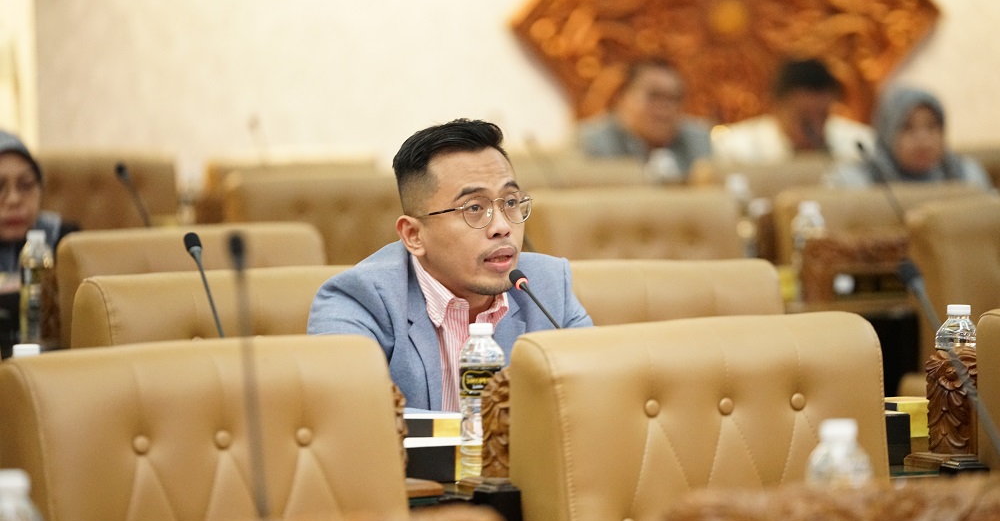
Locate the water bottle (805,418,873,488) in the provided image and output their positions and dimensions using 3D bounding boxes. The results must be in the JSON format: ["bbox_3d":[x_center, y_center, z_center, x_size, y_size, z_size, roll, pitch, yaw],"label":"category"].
[{"bbox_3d":[0.355,0.277,5.805,0.063,0.220,0.063,-2,3,-30],"label":"water bottle"}]

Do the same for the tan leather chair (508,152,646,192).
[{"bbox_3d":[0.273,0.217,14.410,0.580,0.970,0.620,-2,3,-33],"label":"tan leather chair"}]

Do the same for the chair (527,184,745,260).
[{"bbox_3d":[0.387,0.376,11.674,0.580,1.050,0.640,-2,3,-27],"label":"chair"}]

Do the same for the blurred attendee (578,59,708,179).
[{"bbox_3d":[0.507,0.022,16.070,0.520,1.200,0.750,-1,3,-28],"label":"blurred attendee"}]

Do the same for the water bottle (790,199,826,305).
[{"bbox_3d":[0.649,-0.020,11.650,0.064,0.214,0.064,-2,3,-33],"label":"water bottle"}]

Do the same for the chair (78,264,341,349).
[{"bbox_3d":[-0.296,0.544,8.477,0.580,1.050,0.640,-2,3,-29],"label":"chair"}]

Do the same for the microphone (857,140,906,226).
[{"bbox_3d":[0.836,-0.081,11.800,0.090,0.350,0.240,-2,3,-30],"label":"microphone"}]

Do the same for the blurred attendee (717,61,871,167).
[{"bbox_3d":[0.969,0.009,16.373,0.540,1.190,0.750,-2,3,-30],"label":"blurred attendee"}]

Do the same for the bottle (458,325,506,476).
[{"bbox_3d":[-0.025,0.191,7.450,0.064,0.214,0.064,0,3,0],"label":"bottle"}]

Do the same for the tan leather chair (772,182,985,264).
[{"bbox_3d":[0.939,0.359,12.277,0.580,1.050,0.640,-2,3,-29],"label":"tan leather chair"}]

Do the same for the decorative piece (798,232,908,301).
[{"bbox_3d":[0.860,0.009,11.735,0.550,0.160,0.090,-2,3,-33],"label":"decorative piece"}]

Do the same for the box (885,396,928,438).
[{"bbox_3d":[0.596,0.235,8.339,0.090,0.055,0.110,-3,3,-35],"label":"box"}]

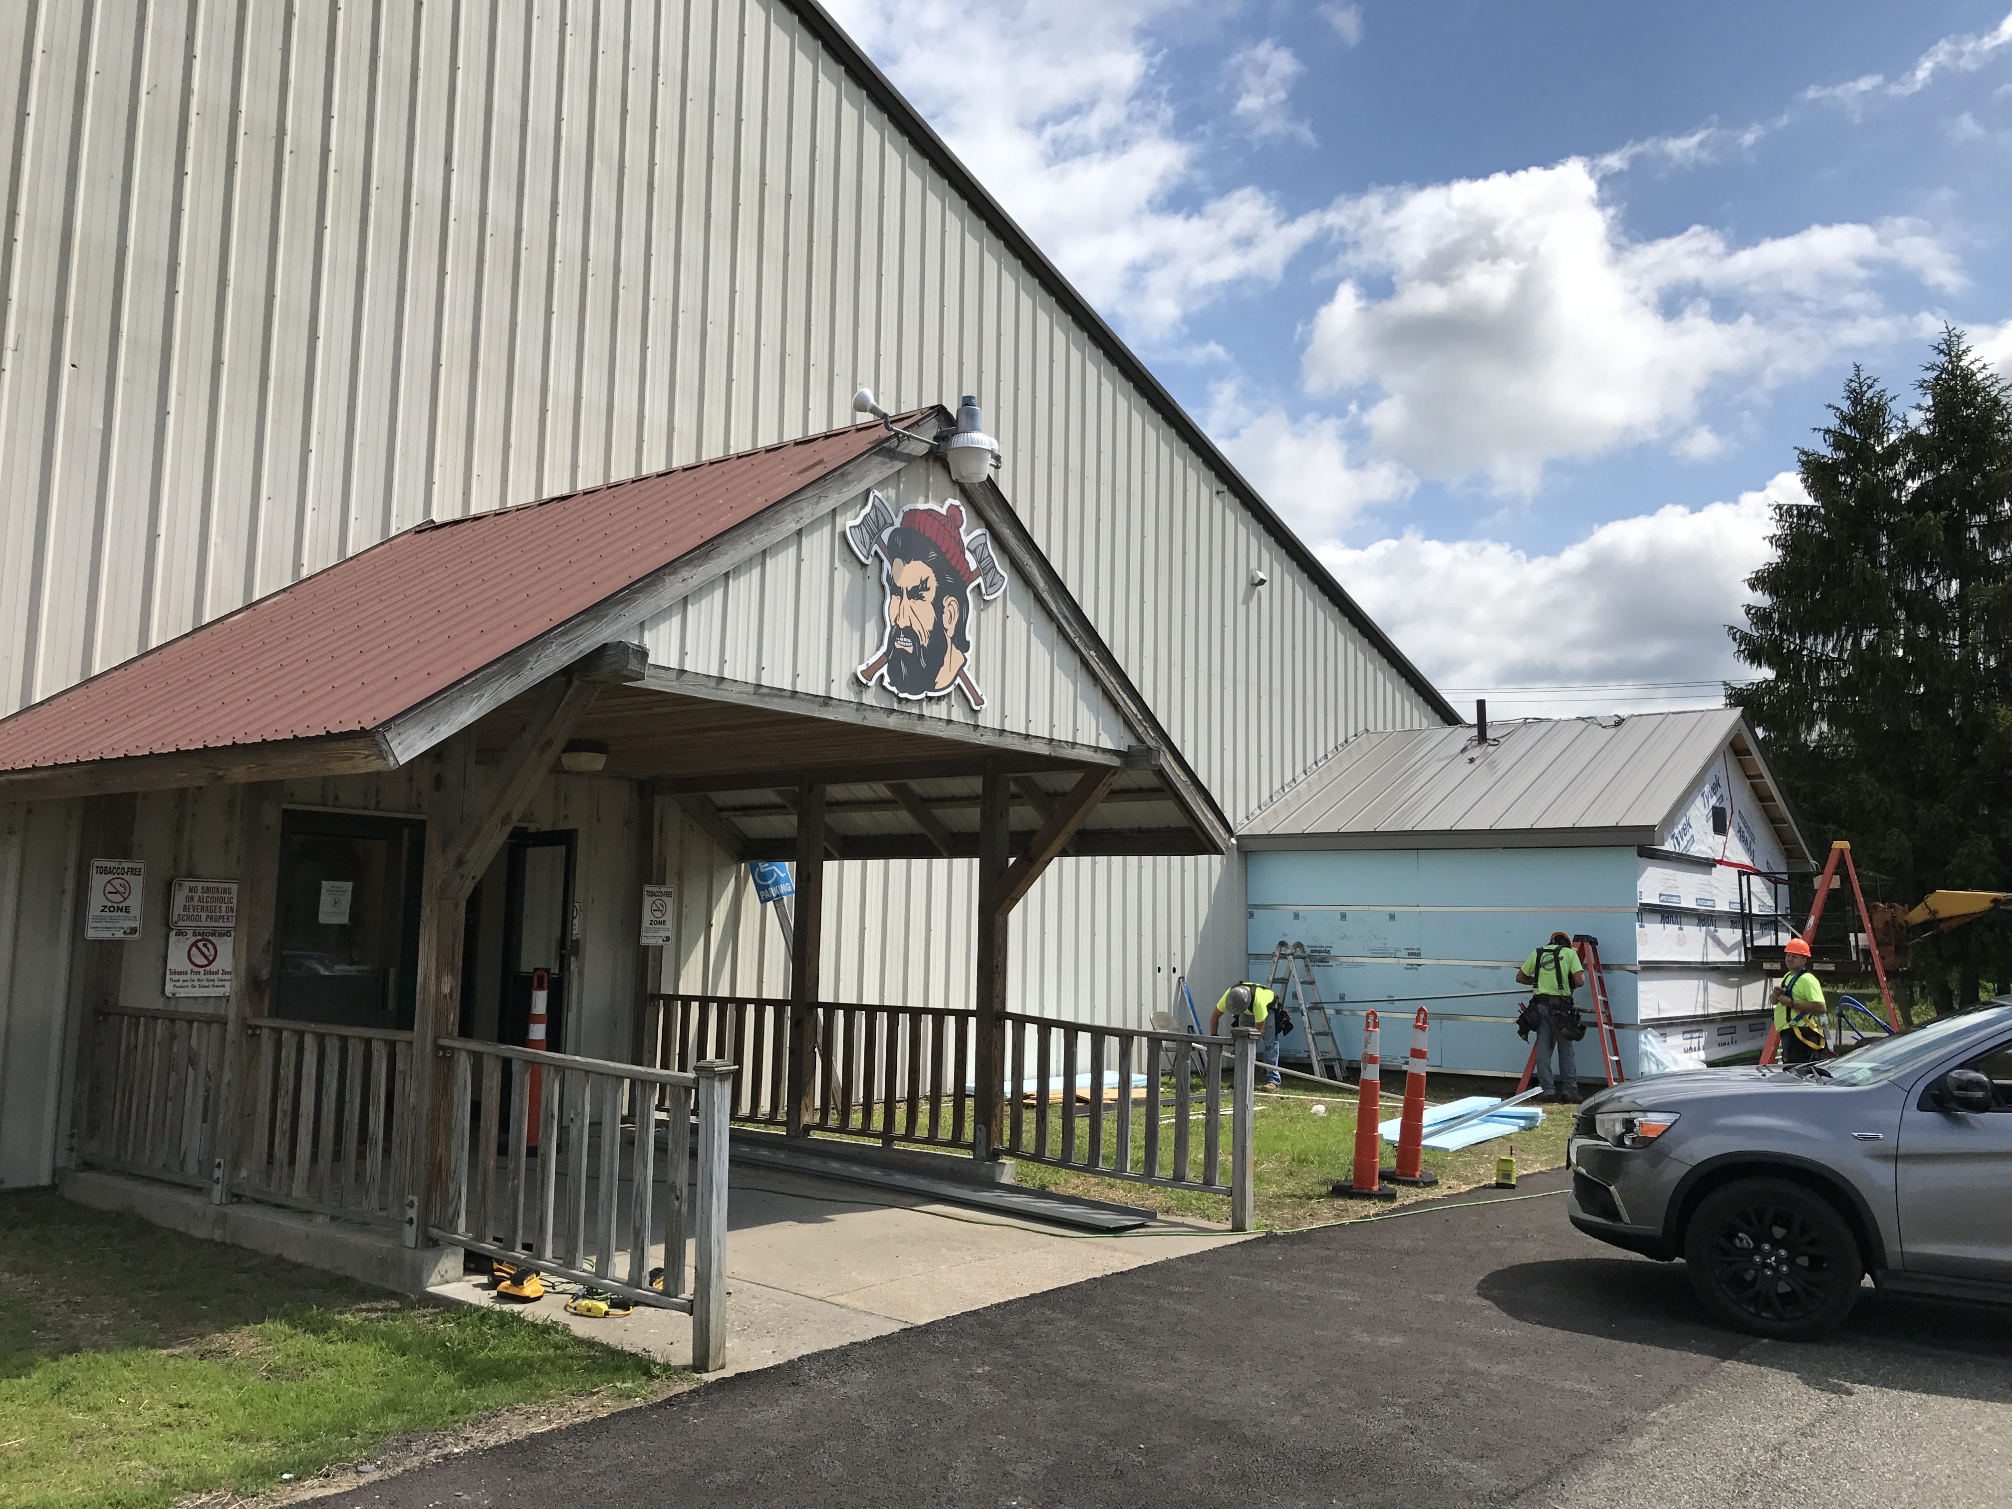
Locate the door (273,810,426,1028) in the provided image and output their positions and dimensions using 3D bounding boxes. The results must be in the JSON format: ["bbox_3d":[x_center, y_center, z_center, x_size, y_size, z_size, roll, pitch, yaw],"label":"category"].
[{"bbox_3d":[-4.230,1.476,10.437,0.080,2.130,0.950,-4,-8,37],"label":"door"}]

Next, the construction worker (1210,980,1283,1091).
[{"bbox_3d":[2.400,2.819,16.350,0.620,1.100,0.800,-4,-8,40],"label":"construction worker"}]

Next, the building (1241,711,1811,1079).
[{"bbox_3d":[7.103,1.757,21.384,4.940,4.400,7.900,-4,-8,37],"label":"building"}]

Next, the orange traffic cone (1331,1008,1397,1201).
[{"bbox_3d":[2.329,2.222,10.463,0.410,1.150,0.410,4,-6,0],"label":"orange traffic cone"}]

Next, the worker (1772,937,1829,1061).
[{"bbox_3d":[7.209,2.529,14.705,0.500,1.710,0.560,4,-7,-25],"label":"worker"}]

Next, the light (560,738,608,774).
[{"bbox_3d":[-2.611,0.021,10.065,0.300,0.195,0.300,-4,-8,37],"label":"light"}]

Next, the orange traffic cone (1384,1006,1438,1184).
[{"bbox_3d":[2.766,2.284,10.963,0.400,1.150,0.400,6,-6,0],"label":"orange traffic cone"}]

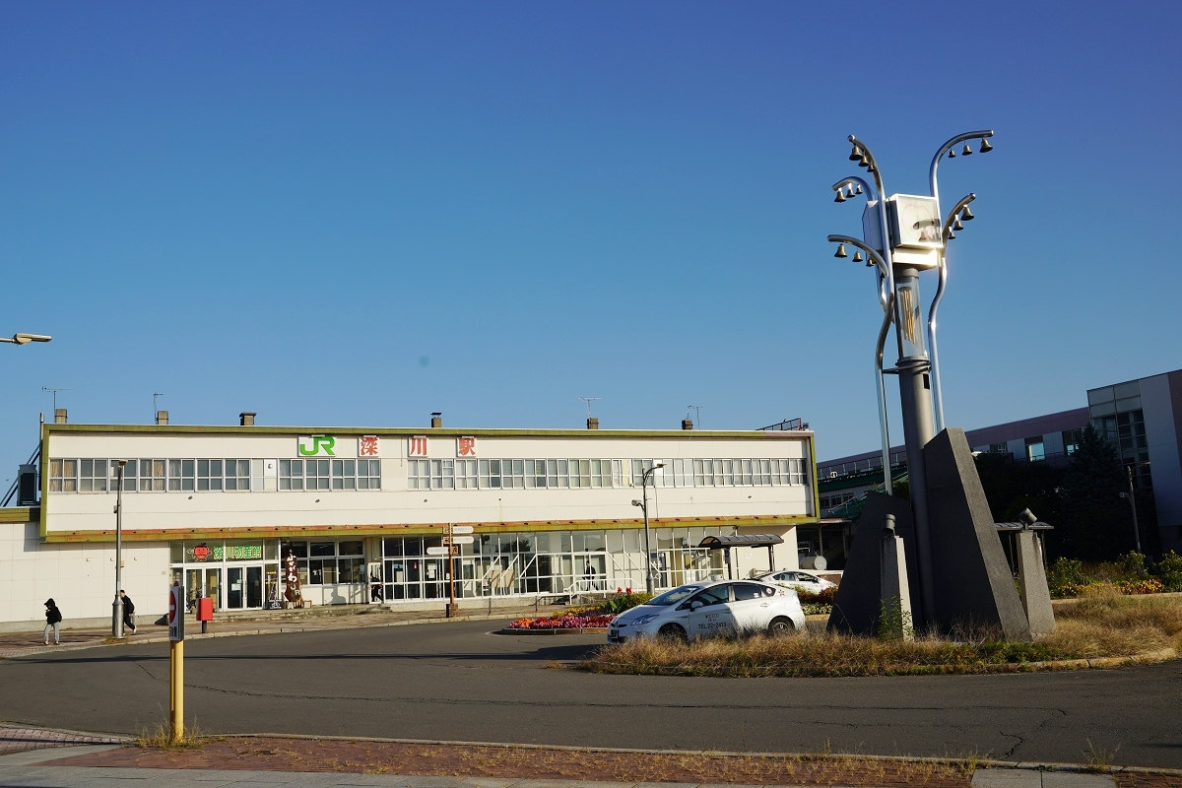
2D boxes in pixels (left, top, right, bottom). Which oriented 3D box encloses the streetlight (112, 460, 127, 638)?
[{"bbox_3d":[-17.136,5.615,41.721,0.460,6.359,1.400,-1,-9,-8],"label":"streetlight"}]

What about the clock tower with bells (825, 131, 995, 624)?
[{"bbox_3d":[6.369,-0.312,22.757,3.200,10.022,3.200,3,-11,-30],"label":"clock tower with bells"}]

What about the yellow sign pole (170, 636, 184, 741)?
[{"bbox_3d":[-4.415,3.159,12.288,0.145,1.081,0.145,3,-11,-30],"label":"yellow sign pole"}]

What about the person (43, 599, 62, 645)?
[{"bbox_3d":[-18.865,7.979,40.327,0.580,1.569,0.520,0,-10,-15],"label":"person"}]

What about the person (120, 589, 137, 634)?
[{"bbox_3d":[-17.352,8.177,42.937,0.750,1.683,0.520,0,-10,-15],"label":"person"}]

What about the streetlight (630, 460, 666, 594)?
[{"bbox_3d":[2.604,6.274,50.347,1.600,6.359,0.450,0,-10,-15],"label":"streetlight"}]

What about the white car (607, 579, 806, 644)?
[{"bbox_3d":[2.492,4.844,25.128,4.460,1.490,1.760,2,-10,-26],"label":"white car"}]

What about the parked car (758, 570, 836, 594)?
[{"bbox_3d":[9.239,8.981,53.421,4.460,1.490,1.750,2,-10,-27],"label":"parked car"}]

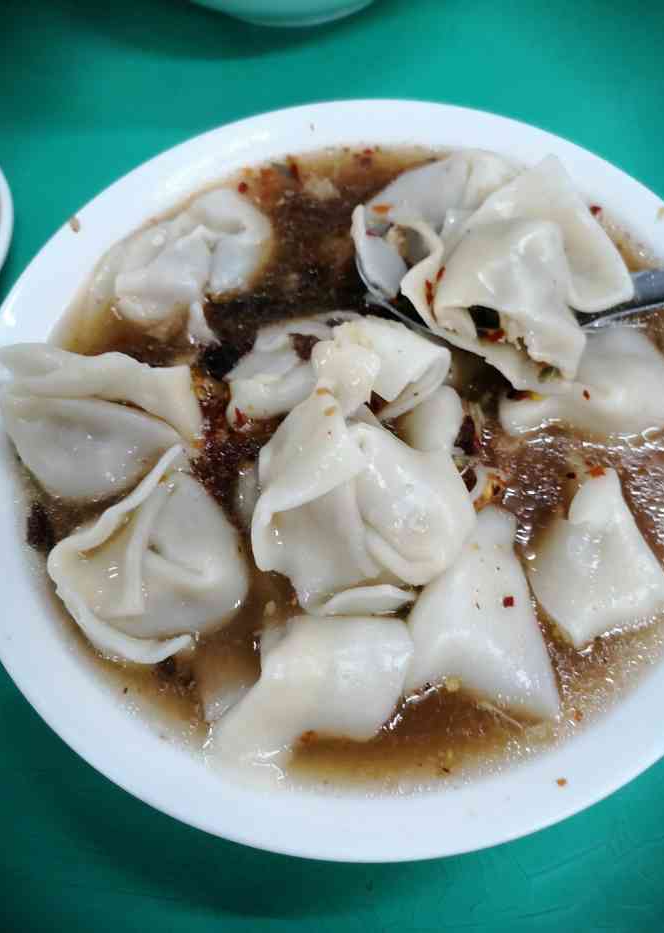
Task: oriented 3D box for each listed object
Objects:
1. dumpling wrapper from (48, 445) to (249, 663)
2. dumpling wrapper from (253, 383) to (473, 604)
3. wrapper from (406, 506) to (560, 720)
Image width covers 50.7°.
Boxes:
[{"bbox_3d":[-0.045,0.026,0.187,0.041,0.028,0.048,39,75,17],"label":"dumpling wrapper"},{"bbox_3d":[0.008,0.008,0.184,0.057,0.035,0.058,-1,68,3],"label":"dumpling wrapper"},{"bbox_3d":[0.038,0.037,0.179,0.038,0.026,0.053,2,68,5],"label":"wrapper"}]

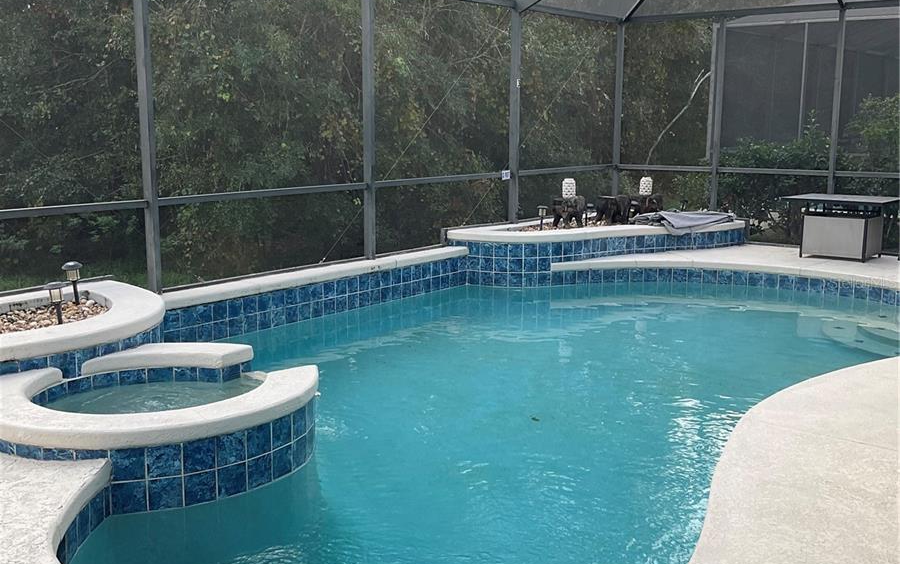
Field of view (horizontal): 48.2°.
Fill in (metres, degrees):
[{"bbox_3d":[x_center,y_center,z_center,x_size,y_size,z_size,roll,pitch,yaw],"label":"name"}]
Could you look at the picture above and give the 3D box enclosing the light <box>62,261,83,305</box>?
[{"bbox_3d":[-2.503,0.007,6.720,0.127,0.285,0.127,-4,10,-20],"label":"light"}]

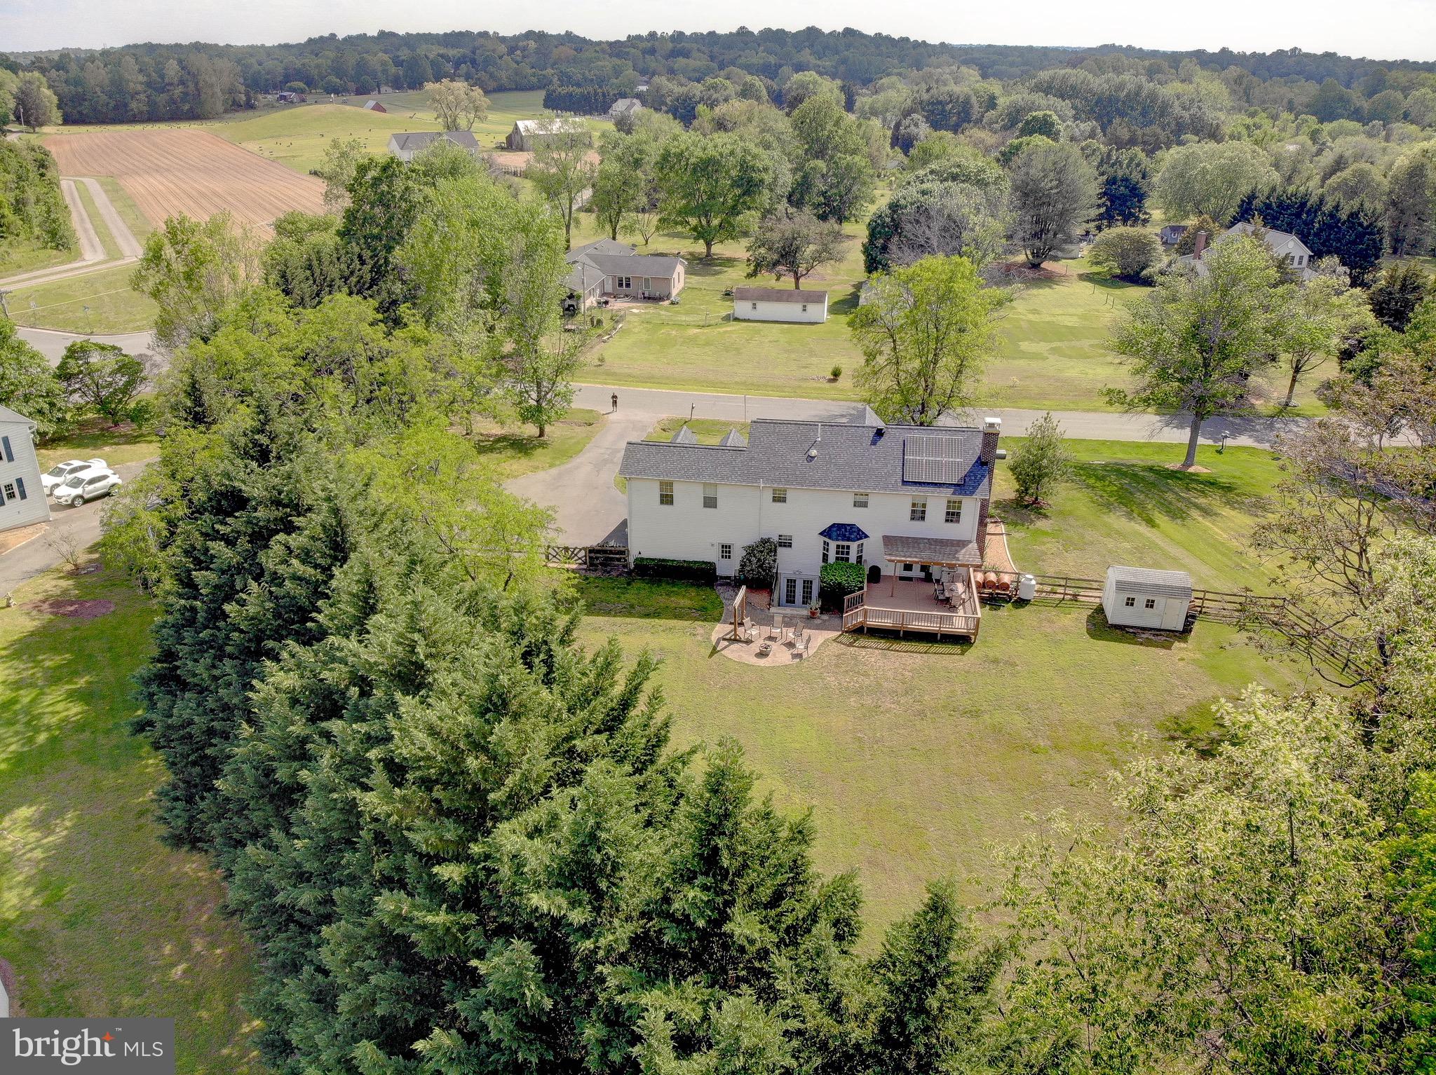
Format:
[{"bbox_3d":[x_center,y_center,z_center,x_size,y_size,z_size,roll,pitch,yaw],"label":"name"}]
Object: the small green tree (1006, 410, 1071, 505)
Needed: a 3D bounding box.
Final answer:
[{"bbox_3d":[20.340,-5.080,63.140,4.040,6.070,4.040,0,26,0],"label":"small green tree"}]

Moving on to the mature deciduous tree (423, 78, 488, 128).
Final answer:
[{"bbox_3d":[-90.810,-149.540,345.000,22.120,17.840,21.020,0,26,0],"label":"mature deciduous tree"}]

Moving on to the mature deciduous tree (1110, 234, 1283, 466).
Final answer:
[{"bbox_3d":[33.890,-13.030,71.180,12.230,16.720,11.620,0,26,0],"label":"mature deciduous tree"}]

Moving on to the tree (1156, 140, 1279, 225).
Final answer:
[{"bbox_3d":[79.970,-56.860,159.770,19.750,12.810,19.750,0,26,0],"label":"tree"}]

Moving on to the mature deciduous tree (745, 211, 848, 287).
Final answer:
[{"bbox_3d":[10.160,-37.180,129.190,13.210,9.930,12.550,0,26,0],"label":"mature deciduous tree"}]

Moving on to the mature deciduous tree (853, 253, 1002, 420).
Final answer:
[{"bbox_3d":[15.270,-13.090,73.220,11.290,14.890,10.730,0,26,0],"label":"mature deciduous tree"}]

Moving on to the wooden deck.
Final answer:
[{"bbox_3d":[9.810,3.150,50.820,6.600,1.630,5.400,4,27,7],"label":"wooden deck"}]

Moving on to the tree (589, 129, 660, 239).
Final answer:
[{"bbox_3d":[-13.340,-50.800,144.020,9.700,15.330,9.700,0,26,0],"label":"tree"}]

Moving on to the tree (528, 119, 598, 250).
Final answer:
[{"bbox_3d":[-21.260,-48.030,136.370,9.330,17.140,9.330,0,26,0],"label":"tree"}]

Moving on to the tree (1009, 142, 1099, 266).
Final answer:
[{"bbox_3d":[48.310,-48.480,144.390,13.280,17.550,12.620,0,26,0],"label":"tree"}]

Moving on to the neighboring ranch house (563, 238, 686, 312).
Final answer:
[{"bbox_3d":[-13.290,-34.710,129.810,17.800,4.700,23.500,4,26,8],"label":"neighboring ranch house"}]

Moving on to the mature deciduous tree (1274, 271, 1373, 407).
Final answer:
[{"bbox_3d":[48.170,-15.830,79.980,8.250,11.070,8.250,0,26,0],"label":"mature deciduous tree"}]

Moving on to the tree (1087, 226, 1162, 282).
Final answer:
[{"bbox_3d":[56.380,-39.750,138.480,10.440,7.000,9.920,0,26,0],"label":"tree"}]

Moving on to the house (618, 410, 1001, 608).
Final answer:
[{"bbox_3d":[5.030,-2.270,56.470,19.400,10.000,9.900,4,27,7],"label":"house"}]

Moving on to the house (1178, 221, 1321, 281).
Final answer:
[{"bbox_3d":[68.500,-36.160,129.970,15.500,7.800,12.000,-3,26,-8],"label":"house"}]

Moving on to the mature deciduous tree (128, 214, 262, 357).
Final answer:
[{"bbox_3d":[-45.700,-21.380,87.700,11.190,14.150,11.190,0,26,0],"label":"mature deciduous tree"}]

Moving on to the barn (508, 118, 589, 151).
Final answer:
[{"bbox_3d":[-45.560,-108.780,266.160,21.000,8.100,9.600,-20,33,-35],"label":"barn"}]

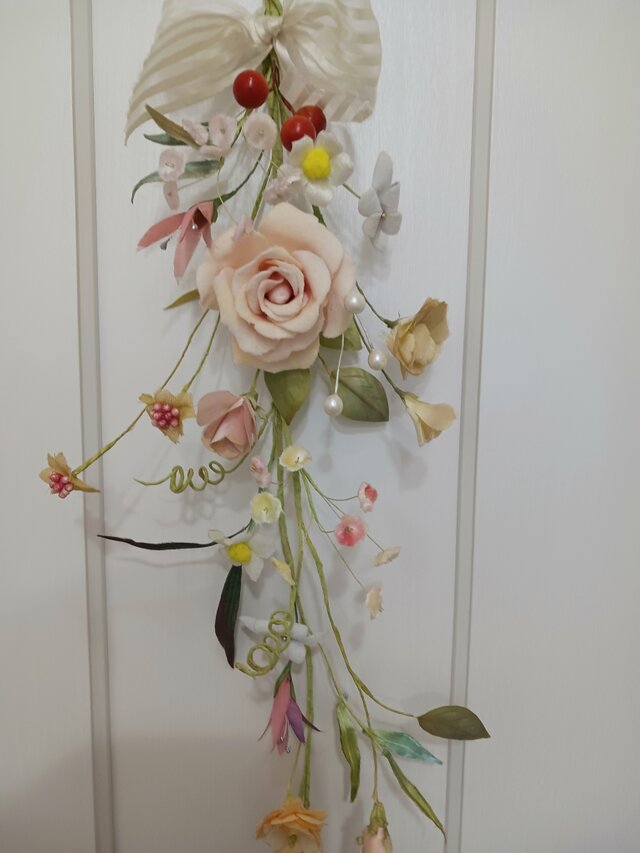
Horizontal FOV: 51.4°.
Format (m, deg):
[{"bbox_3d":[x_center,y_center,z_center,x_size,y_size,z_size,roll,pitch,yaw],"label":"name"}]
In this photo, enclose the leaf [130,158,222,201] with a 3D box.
[{"bbox_3d":[-0.099,-0.170,0.457,0.069,0.018,0.016,-24,6,3],"label":"leaf"}]

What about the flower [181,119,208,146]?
[{"bbox_3d":[-0.086,-0.202,0.456,0.020,0.020,0.017,1,6,0],"label":"flower"}]

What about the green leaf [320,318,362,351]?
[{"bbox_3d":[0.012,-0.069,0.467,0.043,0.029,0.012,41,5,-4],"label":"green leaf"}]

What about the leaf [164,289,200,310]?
[{"bbox_3d":[-0.092,-0.089,0.467,0.038,0.010,0.009,-22,6,2],"label":"leaf"}]

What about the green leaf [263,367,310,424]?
[{"bbox_3d":[-0.023,-0.026,0.463,0.032,0.051,0.014,1,6,0],"label":"green leaf"}]

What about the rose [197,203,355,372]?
[{"bbox_3d":[-0.029,-0.093,0.447,0.106,0.114,0.058,1,6,0],"label":"rose"}]

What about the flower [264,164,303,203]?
[{"bbox_3d":[-0.024,-0.166,0.455,0.029,0.029,0.020,1,6,0],"label":"flower"}]

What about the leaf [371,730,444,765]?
[{"bbox_3d":[0.066,0.244,0.505,0.059,0.019,0.012,26,6,-3],"label":"leaf"}]

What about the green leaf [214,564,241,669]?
[{"bbox_3d":[-0.067,0.137,0.487,0.021,0.081,0.013,1,6,0],"label":"green leaf"}]

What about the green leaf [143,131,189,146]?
[{"bbox_3d":[-0.105,-0.199,0.462,0.037,0.011,0.010,11,6,-1],"label":"green leaf"}]

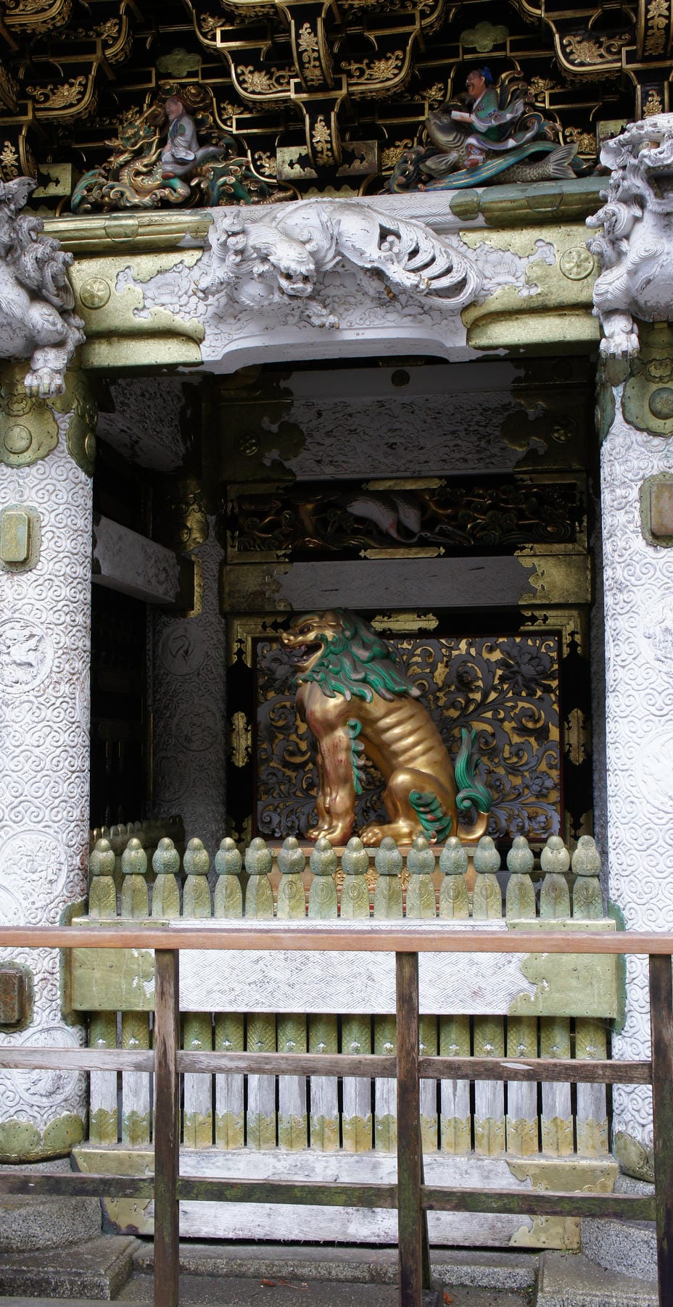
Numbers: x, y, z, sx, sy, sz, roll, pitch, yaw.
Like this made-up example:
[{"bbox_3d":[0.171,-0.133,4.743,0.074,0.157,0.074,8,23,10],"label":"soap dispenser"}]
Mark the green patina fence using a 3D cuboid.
[{"bbox_3d":[0.015,1.241,4.400,1.775,1.275,0.180,-1,-4,8],"label":"green patina fence"}]

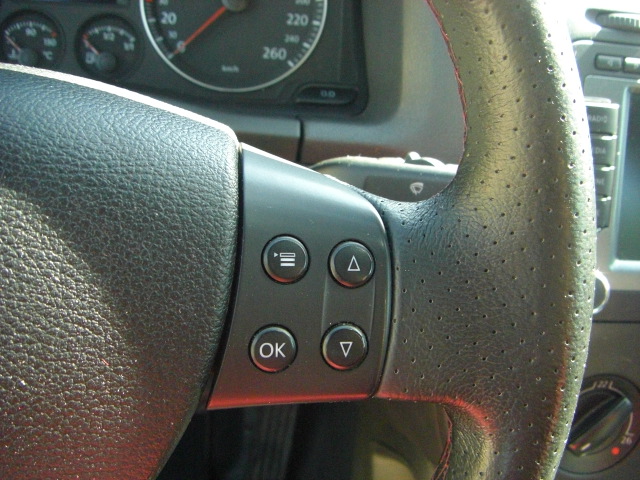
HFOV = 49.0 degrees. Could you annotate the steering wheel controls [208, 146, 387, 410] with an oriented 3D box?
[{"bbox_3d":[-0.006,0.011,0.202,0.051,0.072,0.021,1,0,-10],"label":"steering wheel controls"}]

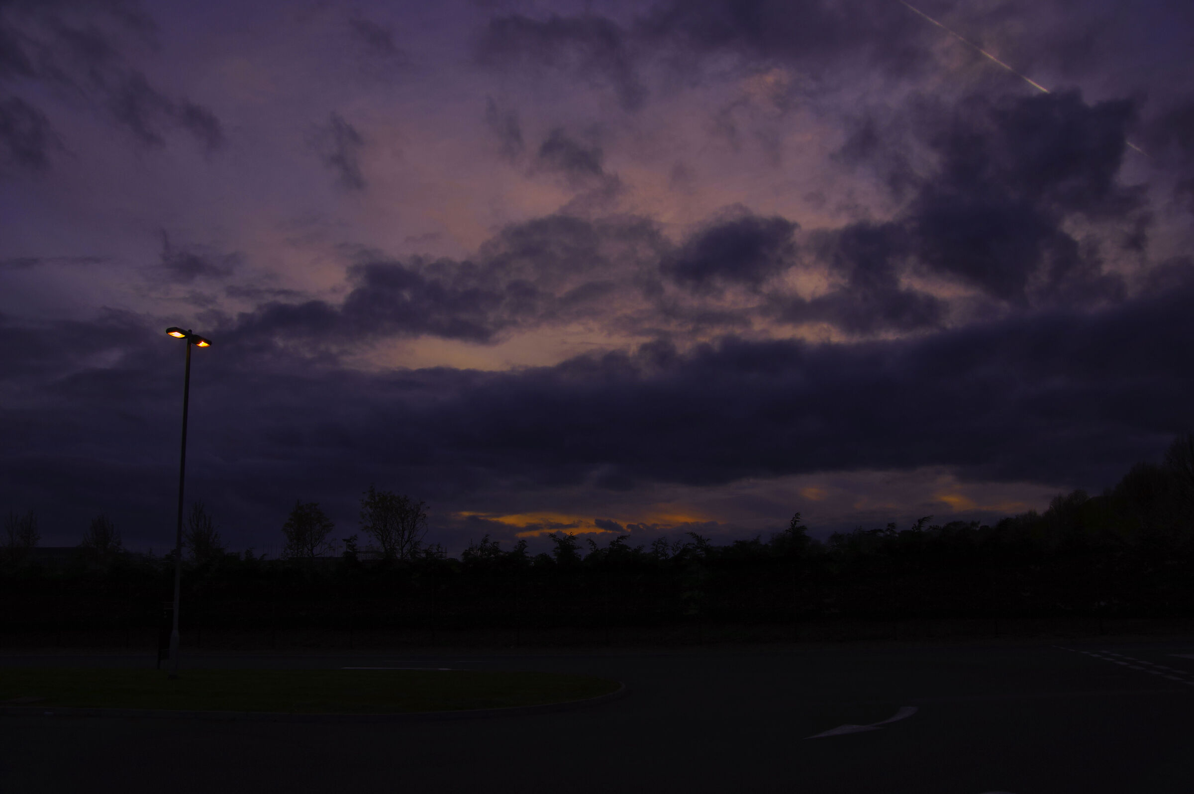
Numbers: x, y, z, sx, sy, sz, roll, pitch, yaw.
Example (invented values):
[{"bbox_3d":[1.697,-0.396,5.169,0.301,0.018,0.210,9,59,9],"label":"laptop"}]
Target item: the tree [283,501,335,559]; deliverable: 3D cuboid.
[{"bbox_3d":[-13.426,7.760,41.355,2.309,5.931,2.309,2,-12,-18],"label":"tree"}]

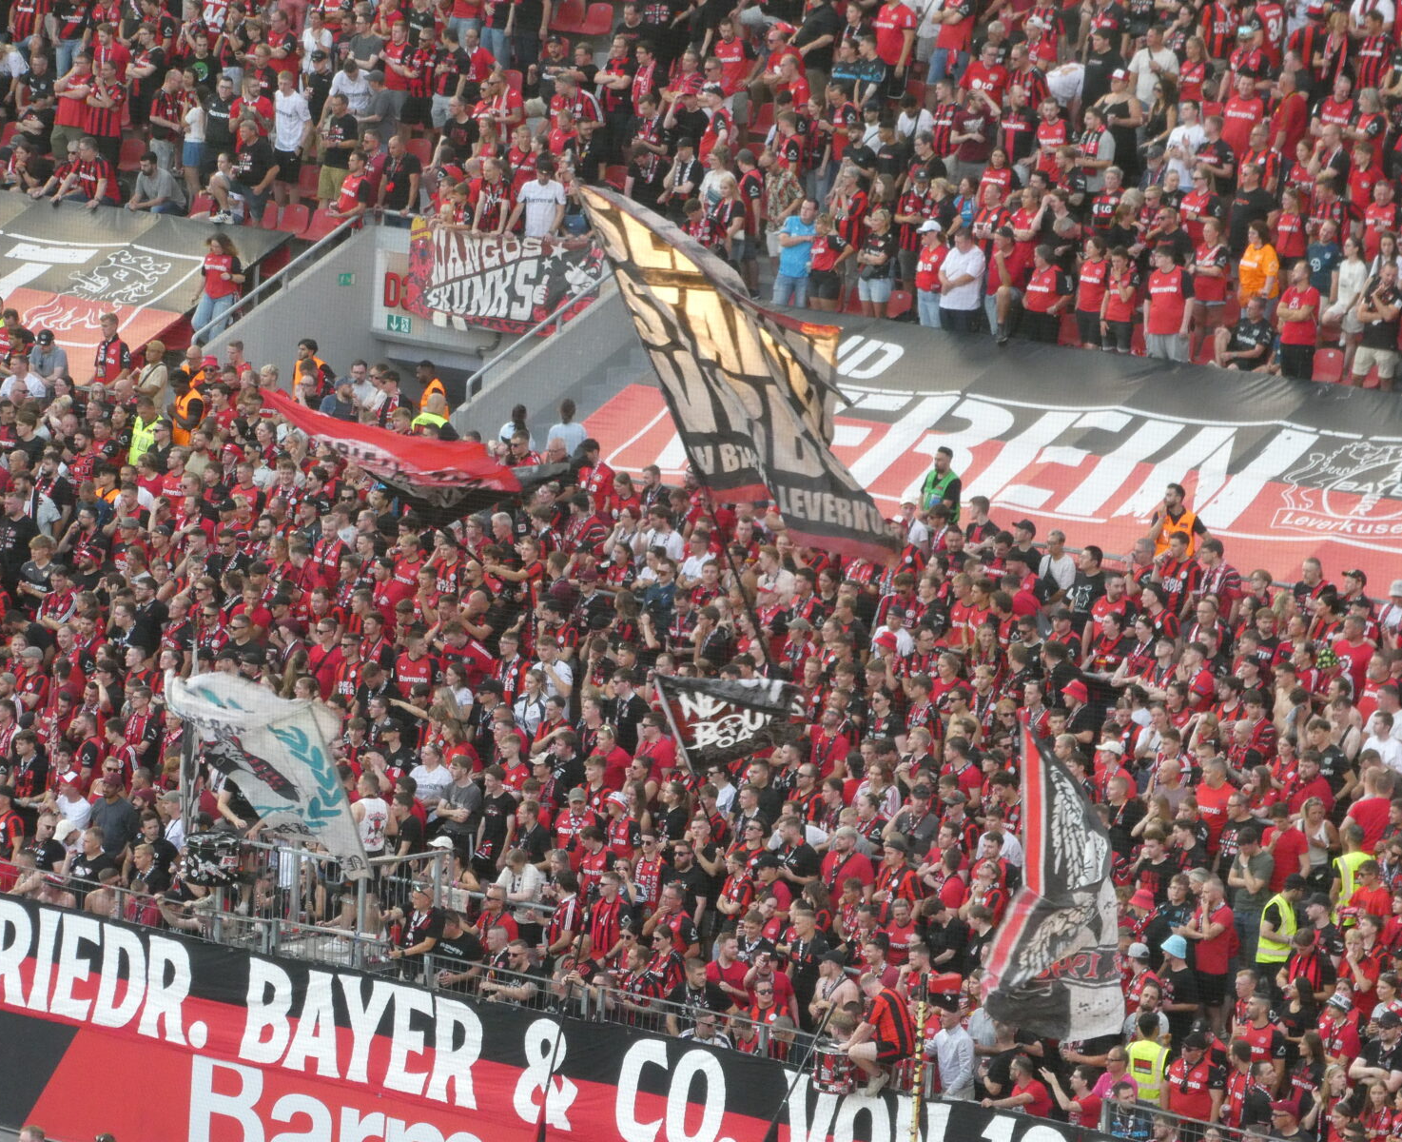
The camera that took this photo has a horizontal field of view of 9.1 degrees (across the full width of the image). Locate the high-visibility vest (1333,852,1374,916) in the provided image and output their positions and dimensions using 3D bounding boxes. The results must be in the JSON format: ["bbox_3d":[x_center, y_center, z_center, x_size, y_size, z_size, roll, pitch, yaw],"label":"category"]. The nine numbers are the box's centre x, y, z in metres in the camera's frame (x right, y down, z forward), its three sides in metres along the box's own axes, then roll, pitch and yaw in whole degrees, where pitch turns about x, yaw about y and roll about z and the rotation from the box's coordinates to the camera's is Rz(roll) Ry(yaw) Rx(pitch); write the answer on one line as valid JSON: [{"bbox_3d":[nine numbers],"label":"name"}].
[{"bbox_3d":[6.104,2.977,82.300,0.460,0.670,0.300,-5,12,-24],"label":"high-visibility vest"}]

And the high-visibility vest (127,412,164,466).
[{"bbox_3d":[-6.907,-1.621,109.500,0.520,0.680,0.300,5,10,22],"label":"high-visibility vest"}]

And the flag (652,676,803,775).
[{"bbox_3d":[0.286,1.688,96.000,1.620,1.120,0.500,3,10,12],"label":"flag"}]

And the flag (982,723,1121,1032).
[{"bbox_3d":[3.628,3.200,90.500,1.450,3.250,0.900,3,10,12],"label":"flag"}]

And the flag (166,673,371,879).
[{"bbox_3d":[-4.269,2.006,86.500,1.900,1.950,0.700,4,12,20],"label":"flag"}]

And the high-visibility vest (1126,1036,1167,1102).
[{"bbox_3d":[4.088,4.593,80.400,0.450,0.640,0.300,6,13,26],"label":"high-visibility vest"}]

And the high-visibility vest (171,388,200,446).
[{"bbox_3d":[-5.728,-1.696,97.600,0.310,0.660,0.460,-6,13,-29],"label":"high-visibility vest"}]

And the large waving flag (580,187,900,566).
[{"bbox_3d":[0.453,-2.171,98.500,3.550,4.250,1.100,3,10,12],"label":"large waving flag"}]

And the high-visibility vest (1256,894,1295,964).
[{"bbox_3d":[5.349,3.333,81.900,0.310,0.640,0.440,5,12,24],"label":"high-visibility vest"}]

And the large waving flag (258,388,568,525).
[{"bbox_3d":[-3.431,-1.357,104.000,3.450,1.600,1.500,4,10,15],"label":"large waving flag"}]

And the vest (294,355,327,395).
[{"bbox_3d":[-4.389,-2.097,98.800,0.470,0.660,0.300,8,14,34],"label":"vest"}]

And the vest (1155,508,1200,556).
[{"bbox_3d":[4.835,-0.333,89.500,0.470,0.660,0.290,5,12,22],"label":"vest"}]

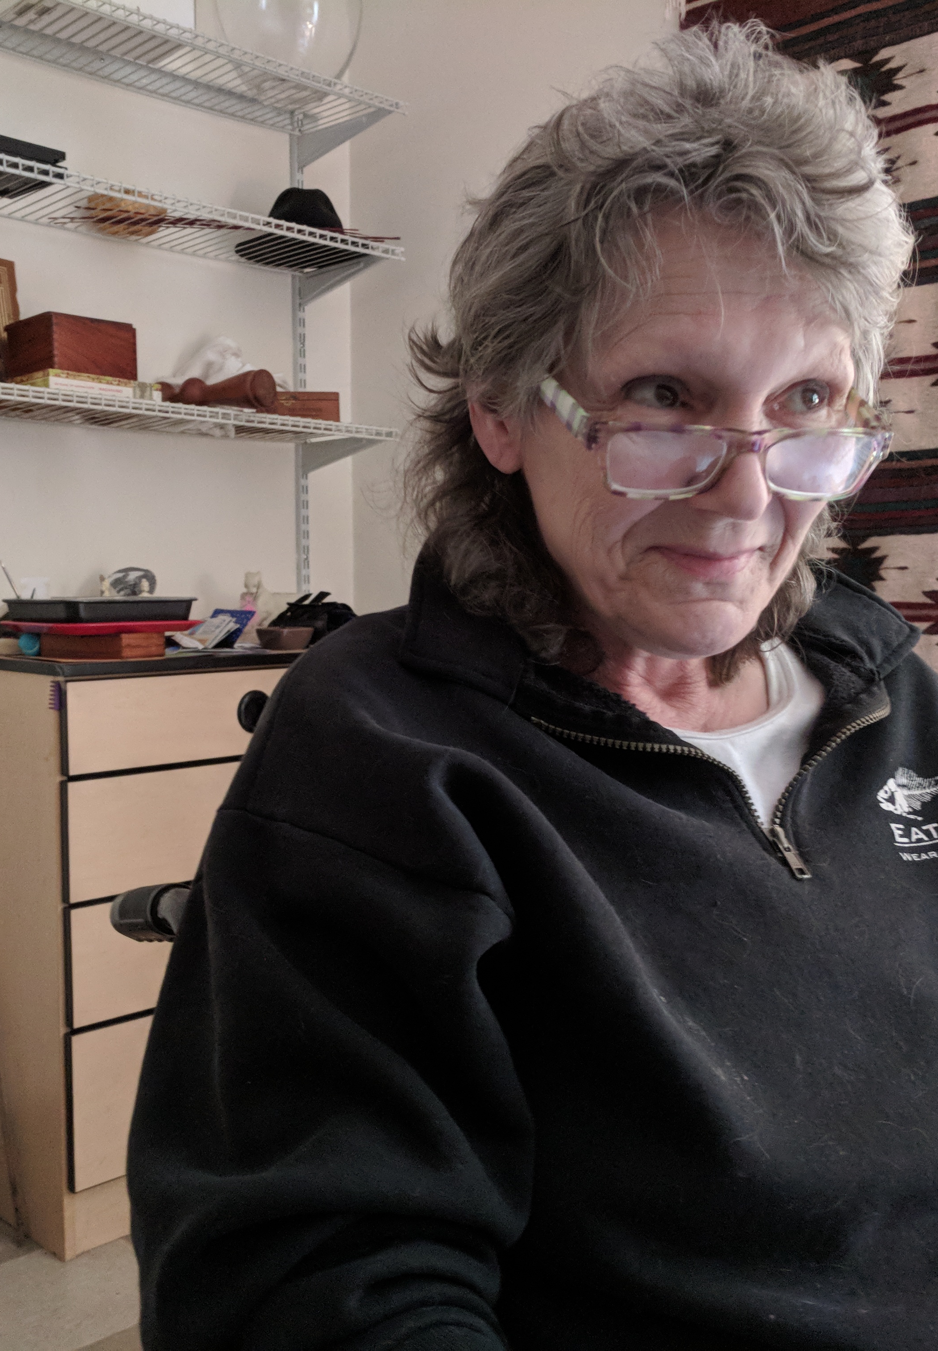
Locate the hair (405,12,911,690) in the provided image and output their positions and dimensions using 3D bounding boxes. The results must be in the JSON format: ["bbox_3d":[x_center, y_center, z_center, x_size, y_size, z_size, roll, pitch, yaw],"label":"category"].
[{"bbox_3d":[0.097,-0.147,0.625,0.215,0.290,0.235,-1,11,-17],"label":"hair"}]

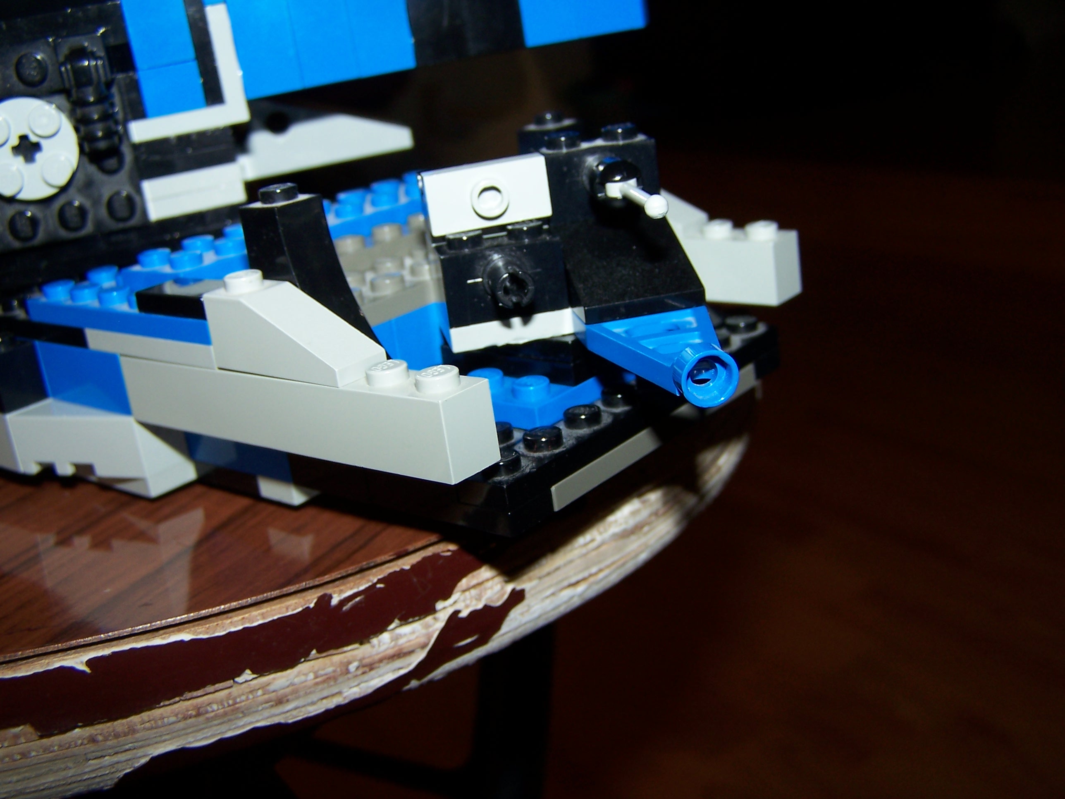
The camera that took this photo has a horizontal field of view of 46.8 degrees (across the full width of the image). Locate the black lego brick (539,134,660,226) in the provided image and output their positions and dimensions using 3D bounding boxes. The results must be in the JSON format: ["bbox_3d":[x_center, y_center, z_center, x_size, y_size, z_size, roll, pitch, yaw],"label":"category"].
[{"bbox_3d":[0.009,-0.030,0.168,0.016,0.010,0.008,-11,19,-7],"label":"black lego brick"}]

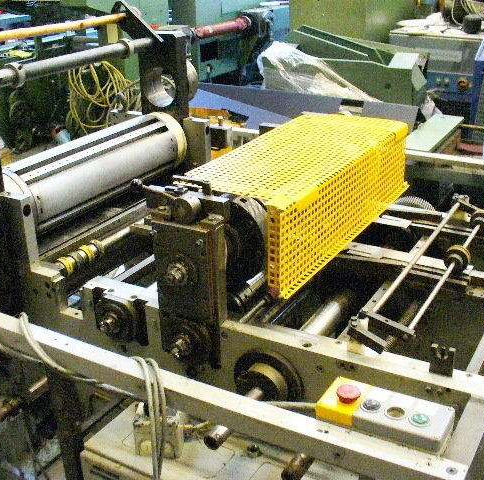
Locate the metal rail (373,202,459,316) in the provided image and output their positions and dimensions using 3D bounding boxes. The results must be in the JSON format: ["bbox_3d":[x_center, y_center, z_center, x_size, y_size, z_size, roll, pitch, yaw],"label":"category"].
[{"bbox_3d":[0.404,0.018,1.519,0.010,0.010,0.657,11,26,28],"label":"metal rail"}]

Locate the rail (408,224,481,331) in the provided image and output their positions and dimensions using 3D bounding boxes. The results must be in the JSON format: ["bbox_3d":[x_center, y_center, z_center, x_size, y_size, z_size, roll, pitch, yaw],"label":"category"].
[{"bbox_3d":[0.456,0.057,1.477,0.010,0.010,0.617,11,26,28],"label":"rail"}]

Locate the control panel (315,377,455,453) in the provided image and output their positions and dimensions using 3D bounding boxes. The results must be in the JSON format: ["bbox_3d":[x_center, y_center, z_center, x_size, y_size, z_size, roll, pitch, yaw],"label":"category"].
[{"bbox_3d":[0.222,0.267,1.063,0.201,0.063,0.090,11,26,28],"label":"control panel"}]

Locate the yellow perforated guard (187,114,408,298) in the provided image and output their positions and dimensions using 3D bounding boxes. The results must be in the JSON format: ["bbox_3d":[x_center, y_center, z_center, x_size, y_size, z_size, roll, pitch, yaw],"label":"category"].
[{"bbox_3d":[0.153,-0.132,1.665,0.286,0.191,0.766,11,26,28],"label":"yellow perforated guard"}]

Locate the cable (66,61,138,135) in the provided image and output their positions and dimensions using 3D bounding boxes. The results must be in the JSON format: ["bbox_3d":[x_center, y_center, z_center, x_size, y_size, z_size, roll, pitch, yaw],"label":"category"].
[{"bbox_3d":[-0.612,-0.621,3.000,0.300,0.310,0.120,11,26,28],"label":"cable"}]

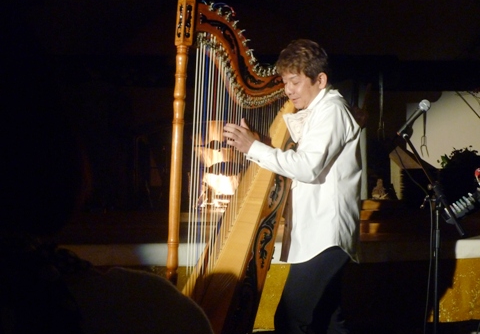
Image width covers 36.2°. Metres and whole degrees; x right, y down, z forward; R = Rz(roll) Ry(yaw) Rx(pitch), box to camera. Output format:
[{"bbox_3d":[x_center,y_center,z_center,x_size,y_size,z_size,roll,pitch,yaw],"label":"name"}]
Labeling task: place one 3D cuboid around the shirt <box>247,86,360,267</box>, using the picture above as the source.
[{"bbox_3d":[0.262,0.035,3.020,0.460,0.720,0.500,-1,2,-20],"label":"shirt"}]

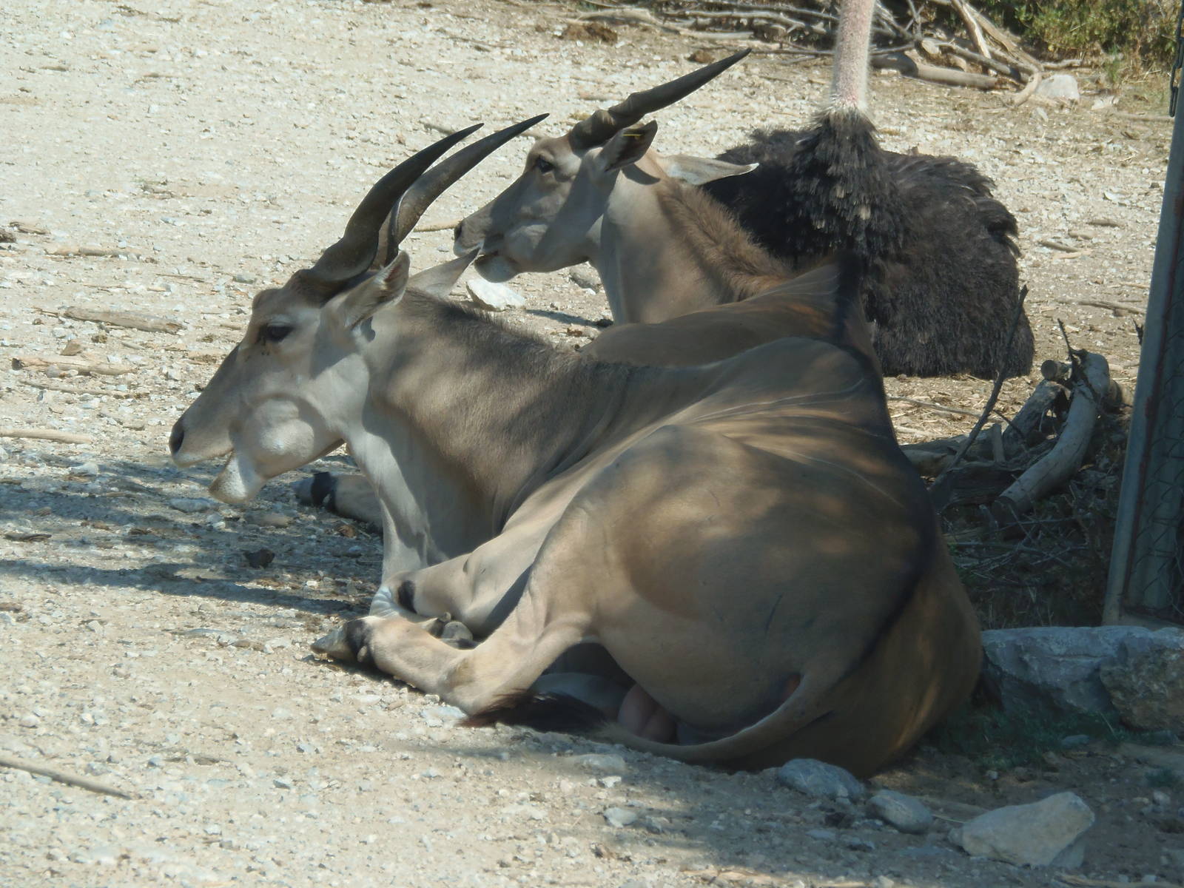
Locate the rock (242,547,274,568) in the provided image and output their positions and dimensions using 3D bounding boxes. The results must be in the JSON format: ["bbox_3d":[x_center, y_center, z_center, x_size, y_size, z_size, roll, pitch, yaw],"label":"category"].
[{"bbox_3d":[-0.720,0.246,20.593,0.064,0.036,0.050,5,10,0],"label":"rock"}]

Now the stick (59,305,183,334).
[{"bbox_3d":[-1.069,-0.281,21.699,0.278,0.030,0.036,9,6,4],"label":"stick"}]

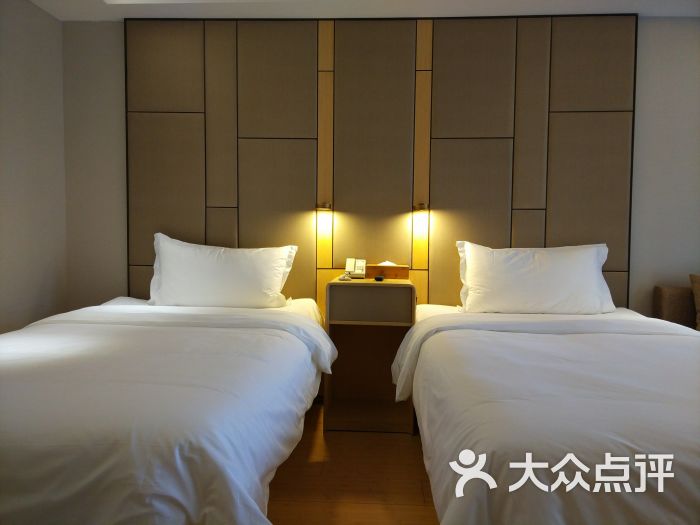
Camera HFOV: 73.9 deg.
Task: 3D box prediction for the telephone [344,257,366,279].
[{"bbox_3d":[0.034,0.035,2.755,0.120,0.110,0.160,1,3,5],"label":"telephone"}]

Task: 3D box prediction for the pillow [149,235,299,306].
[{"bbox_3d":[-0.704,0.050,2.599,0.770,0.410,0.180,1,-17,2],"label":"pillow"}]

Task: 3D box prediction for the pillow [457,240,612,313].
[{"bbox_3d":[1.010,0.085,2.546,0.790,0.410,0.180,1,-17,2],"label":"pillow"}]

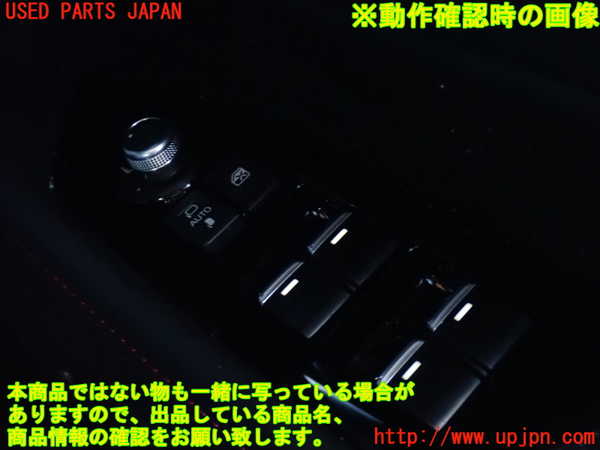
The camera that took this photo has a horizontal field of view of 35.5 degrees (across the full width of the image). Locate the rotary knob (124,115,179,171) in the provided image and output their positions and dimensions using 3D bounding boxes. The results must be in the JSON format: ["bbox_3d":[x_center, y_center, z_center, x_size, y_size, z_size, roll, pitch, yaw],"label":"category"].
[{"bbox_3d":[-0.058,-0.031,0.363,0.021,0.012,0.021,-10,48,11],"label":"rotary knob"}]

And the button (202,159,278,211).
[{"bbox_3d":[-0.022,-0.014,0.353,0.019,0.006,0.024,-44,51,-19],"label":"button"}]

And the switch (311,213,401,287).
[{"bbox_3d":[0.019,0.009,0.319,0.021,0.008,0.024,-44,51,-19],"label":"switch"}]

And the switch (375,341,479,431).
[{"bbox_3d":[0.042,0.052,0.298,0.022,0.009,0.024,-44,50,-19],"label":"switch"}]

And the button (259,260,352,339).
[{"bbox_3d":[0.002,0.026,0.311,0.021,0.008,0.024,-44,51,-19],"label":"button"}]

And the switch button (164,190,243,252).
[{"bbox_3d":[-0.036,-0.001,0.346,0.020,0.006,0.024,-44,51,-19],"label":"switch button"}]

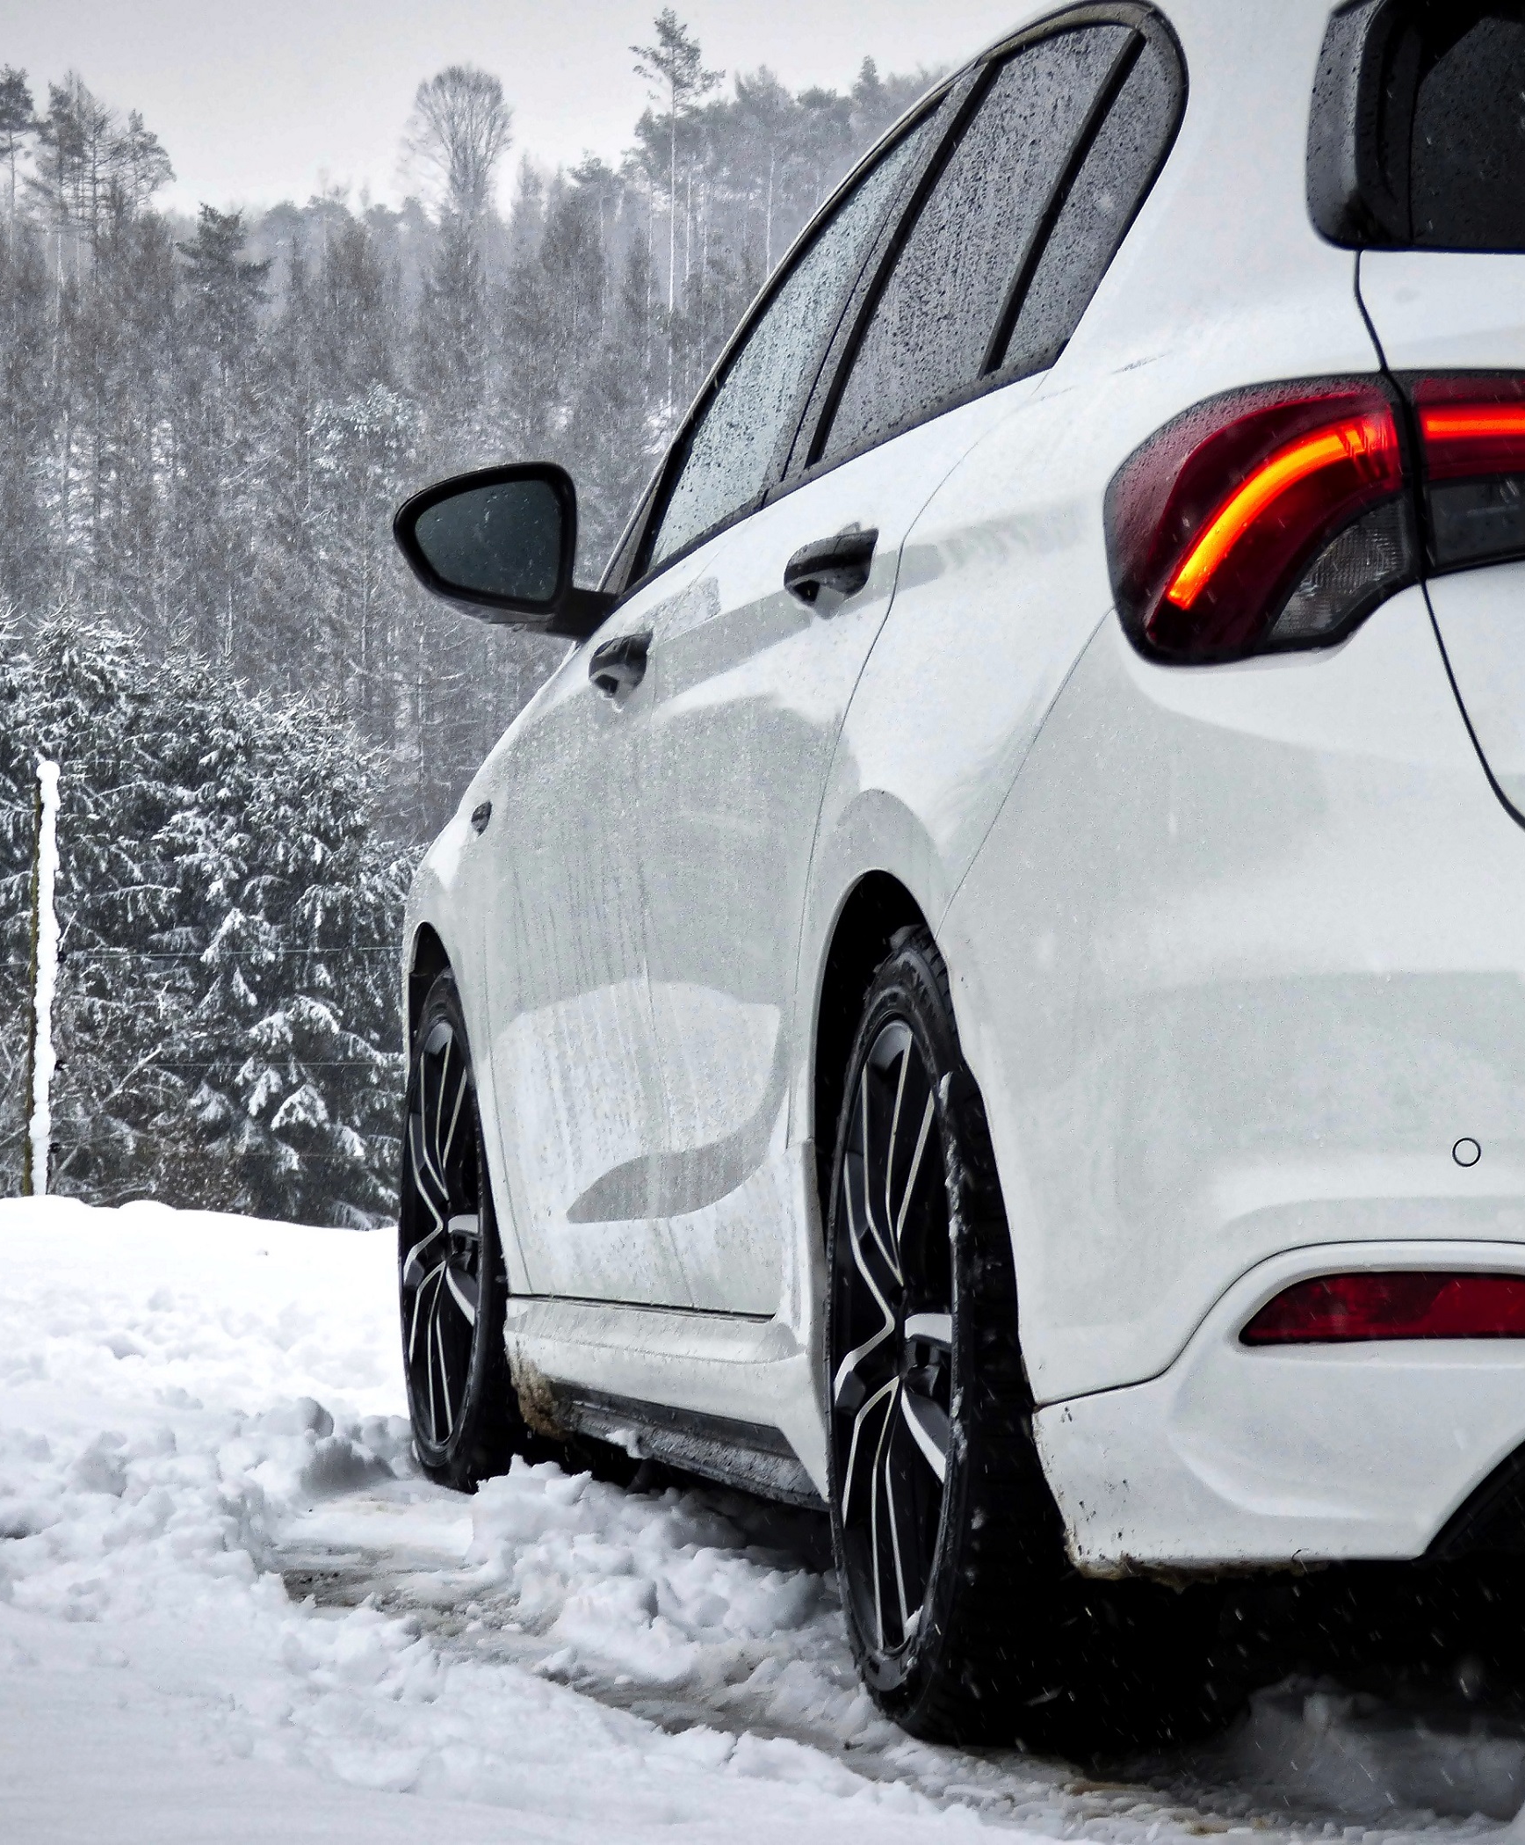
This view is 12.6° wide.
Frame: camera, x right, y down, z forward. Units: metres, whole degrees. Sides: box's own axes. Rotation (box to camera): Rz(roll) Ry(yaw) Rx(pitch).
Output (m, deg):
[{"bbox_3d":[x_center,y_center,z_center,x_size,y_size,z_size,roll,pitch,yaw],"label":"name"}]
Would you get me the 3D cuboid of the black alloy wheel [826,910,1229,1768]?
[{"bbox_3d":[0.213,0.316,5.270,0.225,0.637,0.637,0,-1,-10],"label":"black alloy wheel"}]

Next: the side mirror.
[{"bbox_3d":[-0.268,-0.383,7.151,0.235,0.180,0.160,0,-1,-10],"label":"side mirror"}]

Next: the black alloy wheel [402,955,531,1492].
[{"bbox_3d":[-0.251,0.357,7.874,0.225,0.637,0.637,0,-1,-10],"label":"black alloy wheel"}]

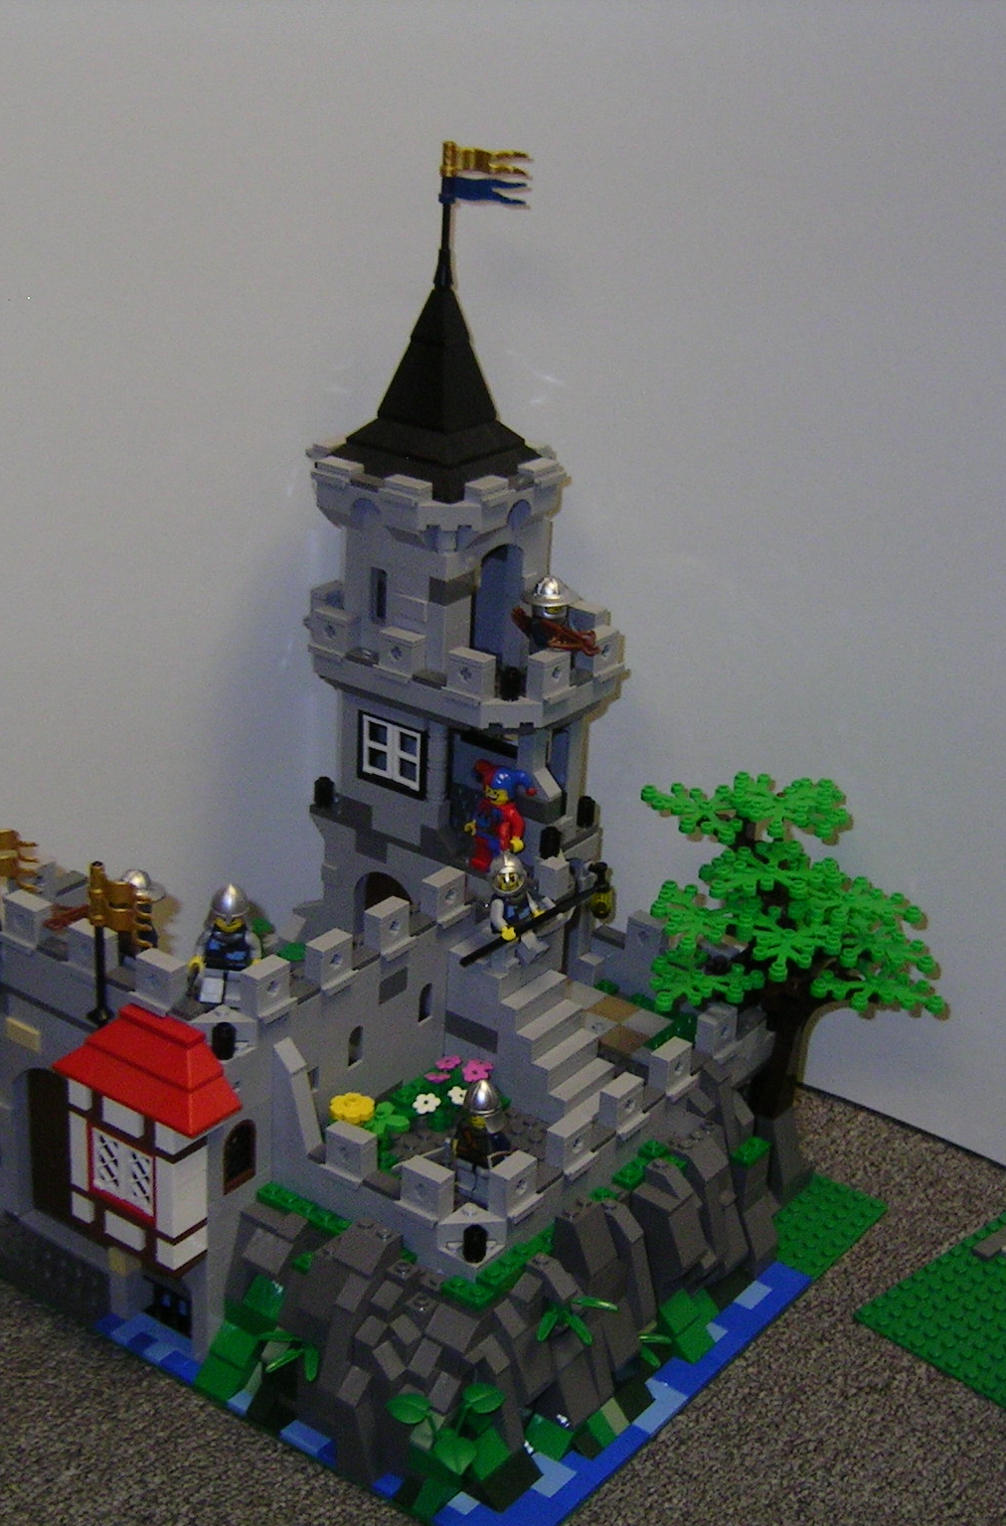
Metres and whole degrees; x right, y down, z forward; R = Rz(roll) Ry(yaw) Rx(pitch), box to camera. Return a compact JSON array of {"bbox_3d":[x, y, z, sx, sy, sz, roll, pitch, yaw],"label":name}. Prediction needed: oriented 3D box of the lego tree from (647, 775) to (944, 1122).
[{"bbox_3d":[0.114,0.076,0.821,0.110,0.142,0.110,18,28,33],"label":"lego tree"}]

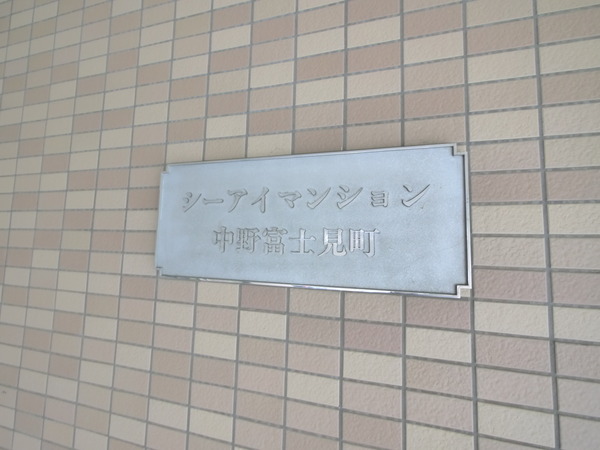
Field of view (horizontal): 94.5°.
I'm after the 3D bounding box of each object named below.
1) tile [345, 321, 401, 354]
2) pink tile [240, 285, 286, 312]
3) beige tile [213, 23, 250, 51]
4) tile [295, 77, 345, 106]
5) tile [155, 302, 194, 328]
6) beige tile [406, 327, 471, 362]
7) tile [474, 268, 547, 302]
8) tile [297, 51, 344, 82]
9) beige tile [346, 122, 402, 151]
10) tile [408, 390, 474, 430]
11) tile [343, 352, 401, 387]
[{"bbox_3d":[0.122,0.189,0.472,0.095,0.045,0.010,0,-5,16],"label":"tile"},{"bbox_3d":[-0.068,0.140,0.534,0.095,0.045,0.009,0,-5,16],"label":"pink tile"},{"bbox_3d":[-0.150,-0.407,0.609,0.095,0.045,0.010,0,-5,16],"label":"beige tile"},{"bbox_3d":[0.040,-0.257,0.540,0.095,0.045,0.009,0,-5,16],"label":"tile"},{"bbox_3d":[-0.263,0.188,0.586,0.095,0.045,0.010,0,-5,16],"label":"tile"},{"bbox_3d":[0.220,0.190,0.444,0.095,0.045,0.009,0,-5,16],"label":"beige tile"},{"bbox_3d":[0.318,0.091,0.423,0.095,0.045,0.009,0,-5,17],"label":"tile"},{"bbox_3d":[0.040,-0.305,0.539,0.095,0.045,0.010,0,-5,17],"label":"tile"},{"bbox_3d":[0.133,-0.158,0.503,0.095,0.045,0.009,0,-5,16],"label":"beige tile"},{"bbox_3d":[0.216,0.288,0.436,0.095,0.045,0.010,0,-5,16],"label":"tile"},{"bbox_3d":[0.121,0.238,0.466,0.095,0.045,0.010,0,-5,17],"label":"tile"}]

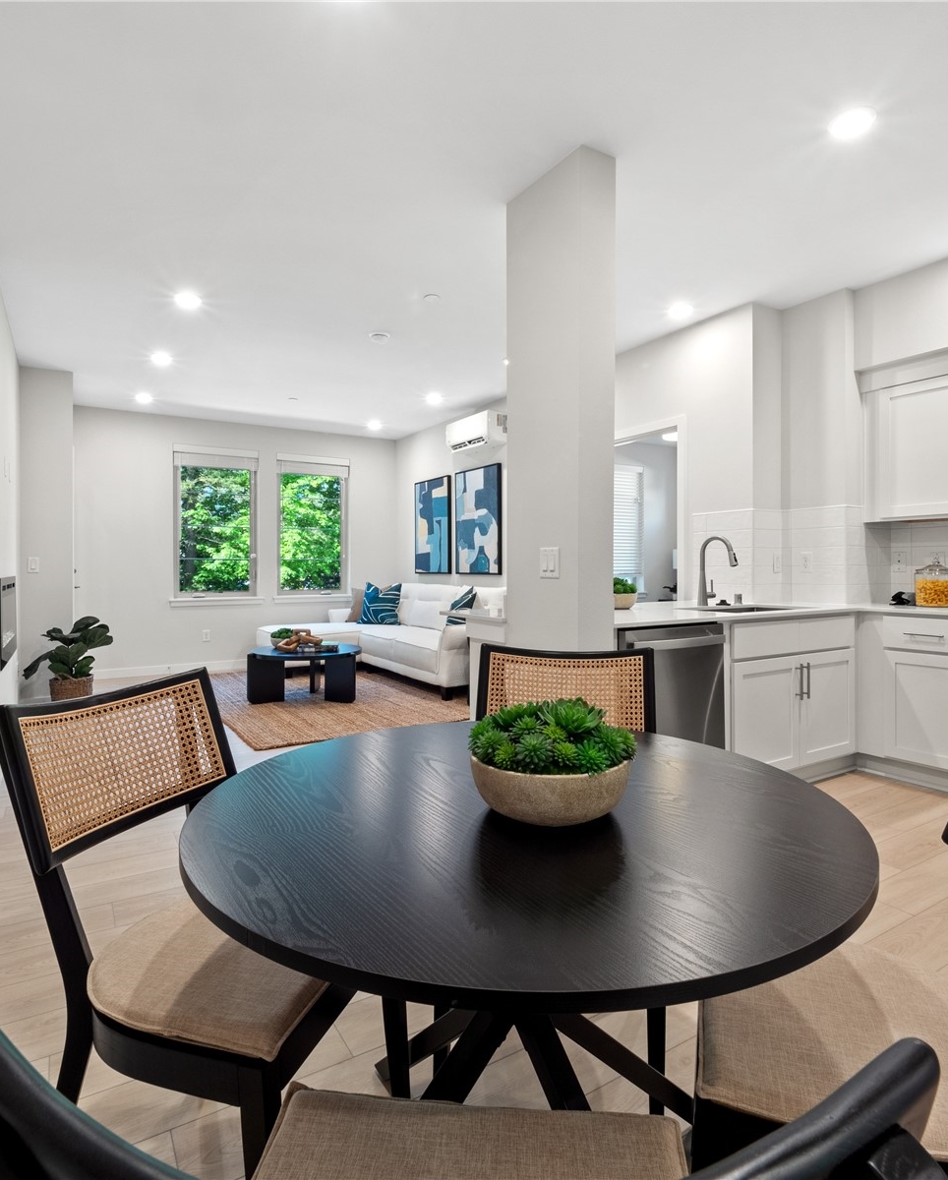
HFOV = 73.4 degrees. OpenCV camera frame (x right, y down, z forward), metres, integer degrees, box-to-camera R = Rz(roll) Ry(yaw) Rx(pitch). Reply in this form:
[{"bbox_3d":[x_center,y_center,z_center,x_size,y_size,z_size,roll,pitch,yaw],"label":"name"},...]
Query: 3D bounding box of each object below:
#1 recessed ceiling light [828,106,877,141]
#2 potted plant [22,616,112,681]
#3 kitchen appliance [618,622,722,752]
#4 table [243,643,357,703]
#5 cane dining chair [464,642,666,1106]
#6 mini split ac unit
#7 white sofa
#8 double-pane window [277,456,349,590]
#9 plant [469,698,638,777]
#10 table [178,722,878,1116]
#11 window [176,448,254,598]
[{"bbox_3d":[1.446,-1.768,2.425,0.155,0.030,0.155,0,2,0],"label":"recessed ceiling light"},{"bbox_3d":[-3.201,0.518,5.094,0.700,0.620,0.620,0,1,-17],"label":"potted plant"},{"bbox_3d":[0.719,0.600,2.995,0.600,0.860,0.600,-1,2,-32],"label":"kitchen appliance"},{"bbox_3d":[-1.547,0.749,5.820,1.030,0.410,1.030,-1,2,-32],"label":"table"},{"bbox_3d":[0.203,0.627,1.596,0.520,0.880,0.580,0,1,13],"label":"cane dining chair"},{"bbox_3d":[0.019,-1.584,6.488,0.225,0.295,0.780,-1,2,-32],"label":"mini split ac unit"},{"bbox_3d":[-0.989,0.460,6.715,1.840,0.940,2.870,-1,2,-32],"label":"white sofa"},{"bbox_3d":[-1.983,-0.793,7.881,0.885,1.665,0.120,-1,2,-32],"label":"double-pane window"},{"bbox_3d":[0.115,0.208,0.975,0.255,0.100,0.250,0,1,0],"label":"plant"},{"bbox_3d":[0.073,0.705,1.058,1.000,0.750,1.000,0,1,0],"label":"table"},{"bbox_3d":[-2.943,-0.772,7.275,0.885,1.665,0.120,-1,2,-32],"label":"window"}]

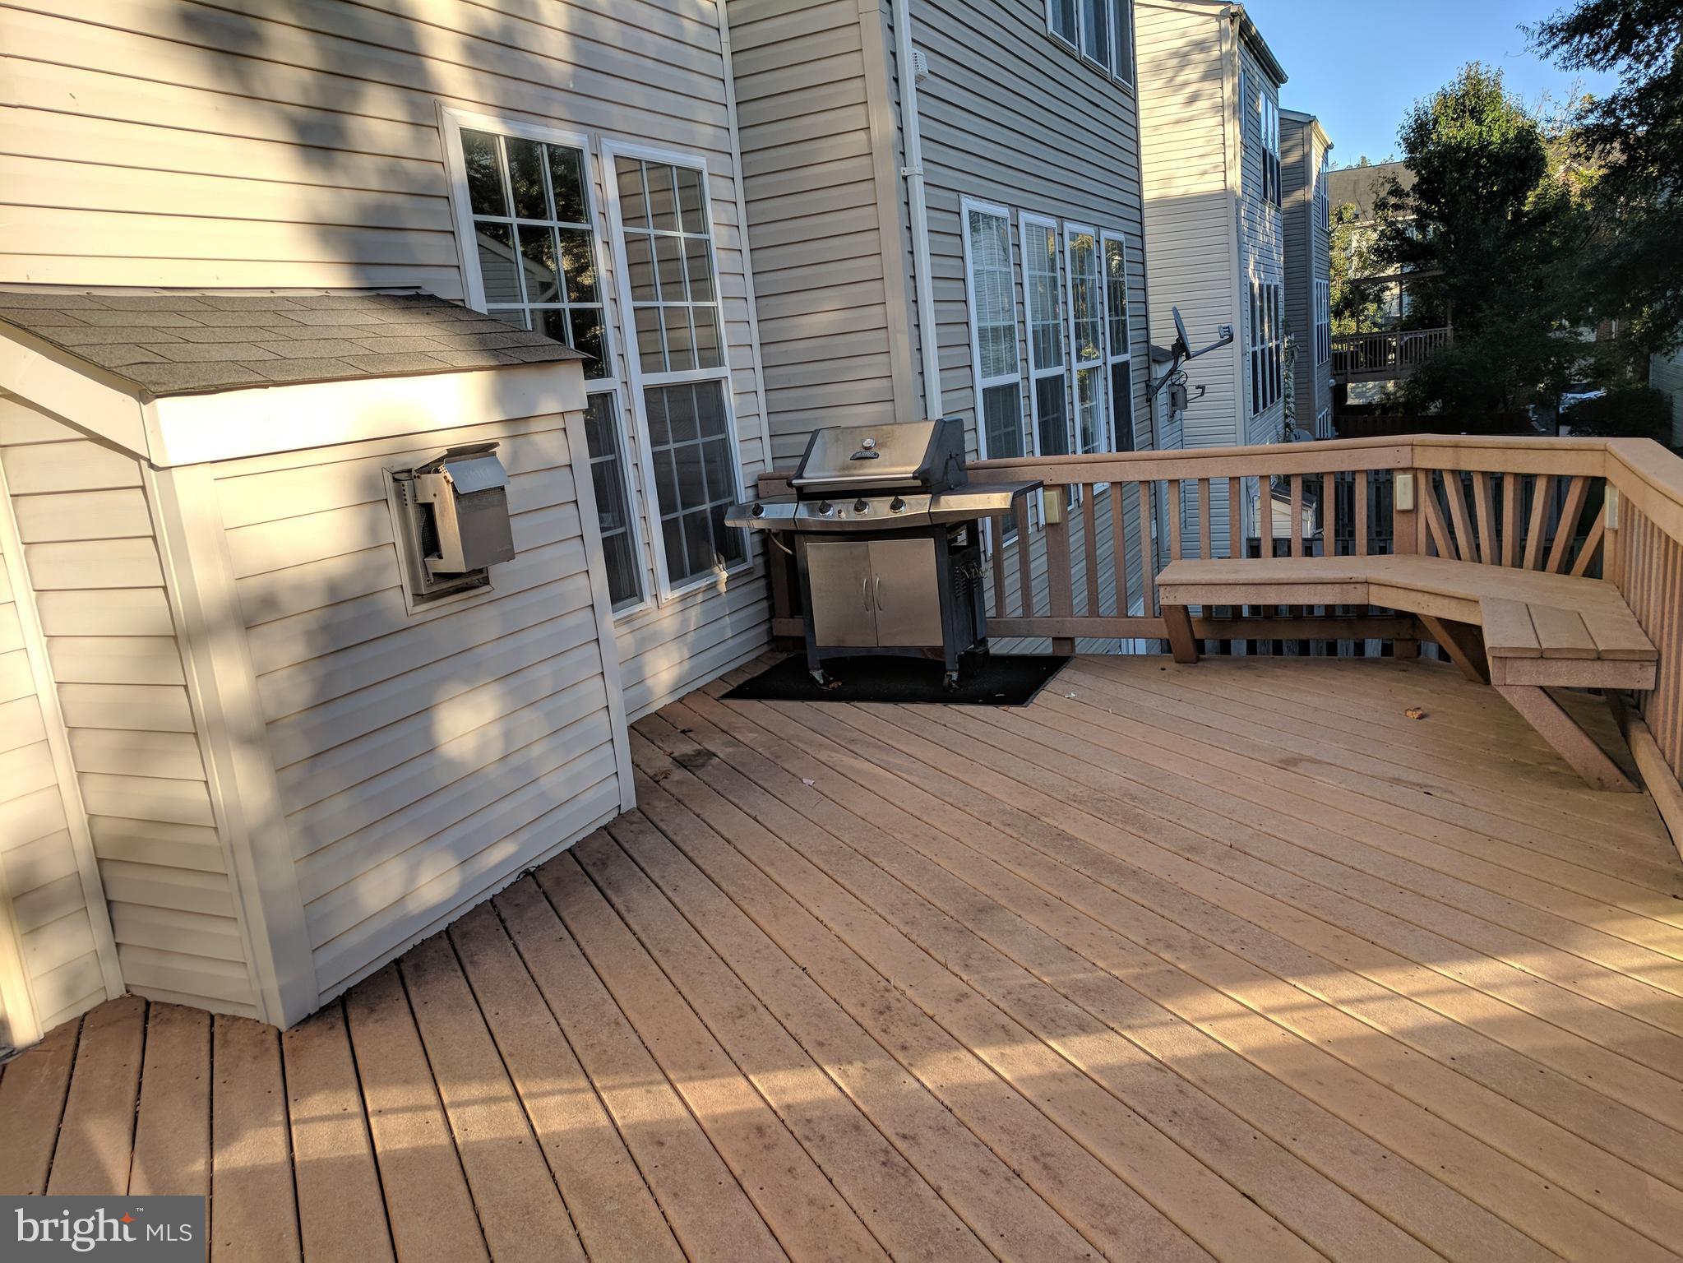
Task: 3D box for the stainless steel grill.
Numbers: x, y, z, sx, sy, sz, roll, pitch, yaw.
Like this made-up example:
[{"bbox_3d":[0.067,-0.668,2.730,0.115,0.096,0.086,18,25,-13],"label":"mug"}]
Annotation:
[{"bbox_3d":[0.202,-0.337,5.596,1.320,1.145,0.575,0,14,25],"label":"stainless steel grill"}]

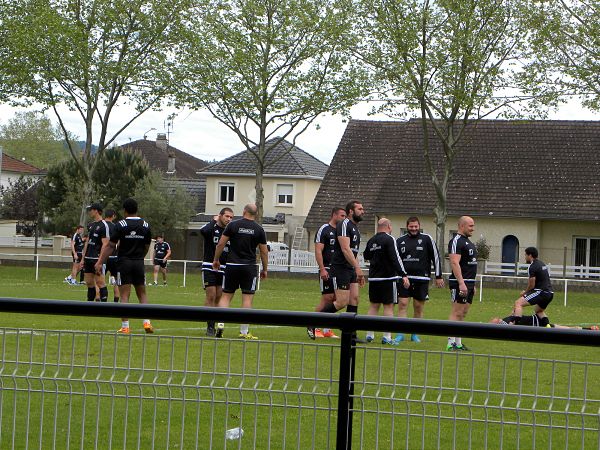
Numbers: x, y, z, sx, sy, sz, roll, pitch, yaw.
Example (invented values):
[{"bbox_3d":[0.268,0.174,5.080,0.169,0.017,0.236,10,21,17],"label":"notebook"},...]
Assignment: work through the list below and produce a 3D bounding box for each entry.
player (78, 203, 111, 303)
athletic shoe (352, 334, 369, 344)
[{"bbox_3d":[-3.474,0.585,42.300,0.530,1.900,0.380,2,-1,41],"label":"player"},{"bbox_3d":[0.839,1.614,35.300,0.290,0.120,0.110,2,-1,10],"label":"athletic shoe"}]

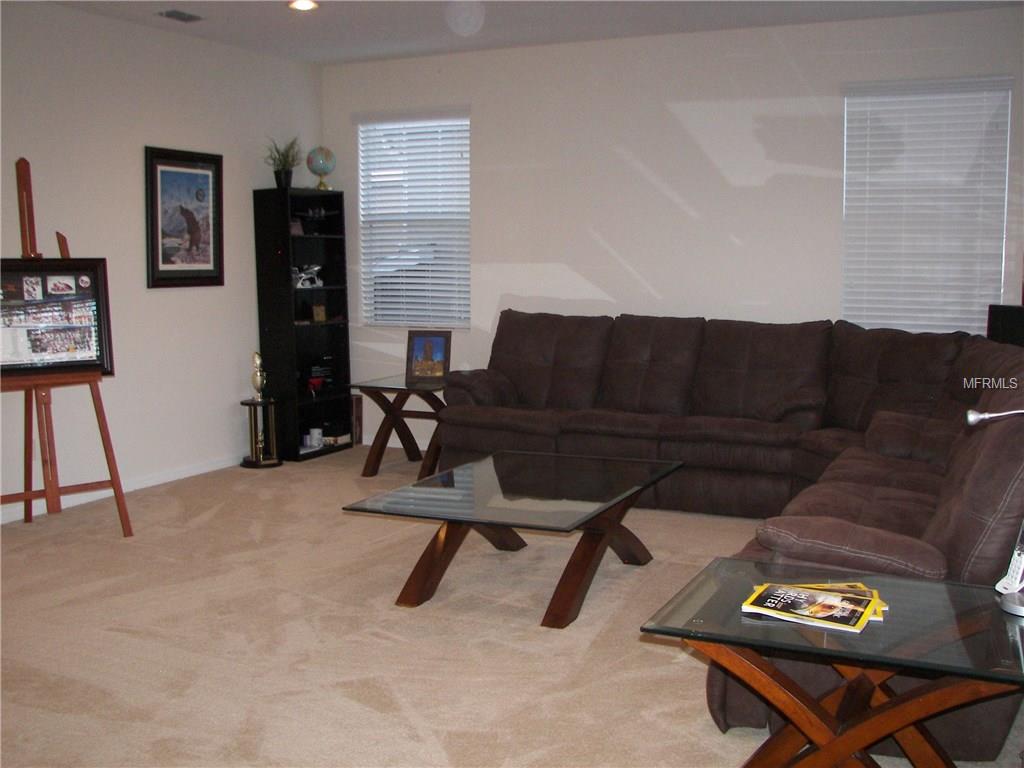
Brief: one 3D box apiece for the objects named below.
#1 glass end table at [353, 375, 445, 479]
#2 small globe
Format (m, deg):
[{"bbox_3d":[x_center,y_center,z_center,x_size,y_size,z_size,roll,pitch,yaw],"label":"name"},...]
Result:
[{"bbox_3d":[-0.559,0.270,6.859,0.618,0.582,0.757,4,8,26],"label":"glass end table"},{"bbox_3d":[-1.316,-1.536,7.348,0.204,0.218,0.204,0,7,0],"label":"small globe"}]

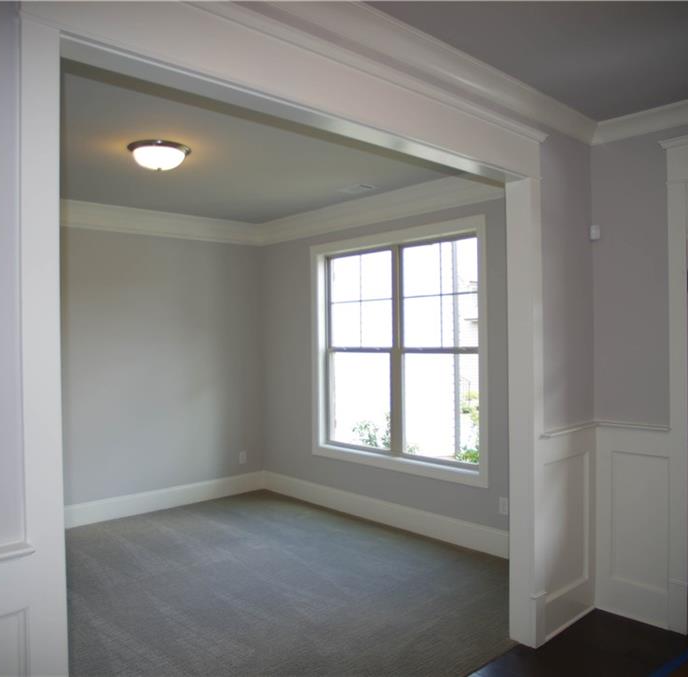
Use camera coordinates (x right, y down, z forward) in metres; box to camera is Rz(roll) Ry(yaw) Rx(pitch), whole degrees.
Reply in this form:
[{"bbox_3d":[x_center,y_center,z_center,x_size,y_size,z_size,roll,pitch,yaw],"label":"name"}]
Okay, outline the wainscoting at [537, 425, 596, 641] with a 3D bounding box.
[{"bbox_3d":[1.223,1.011,3.204,0.637,1.061,0.045,-1,0,-42],"label":"wainscoting"}]

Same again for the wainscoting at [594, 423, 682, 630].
[{"bbox_3d":[1.590,1.007,3.255,0.045,1.061,0.449,-1,0,-42],"label":"wainscoting"}]

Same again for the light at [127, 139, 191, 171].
[{"bbox_3d":[-1.126,-1.096,3.646,0.376,0.150,0.376,-1,0,0],"label":"light"}]

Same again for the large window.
[{"bbox_3d":[0.374,0.105,4.942,0.120,1.941,1.955,-1,0,-42],"label":"large window"}]

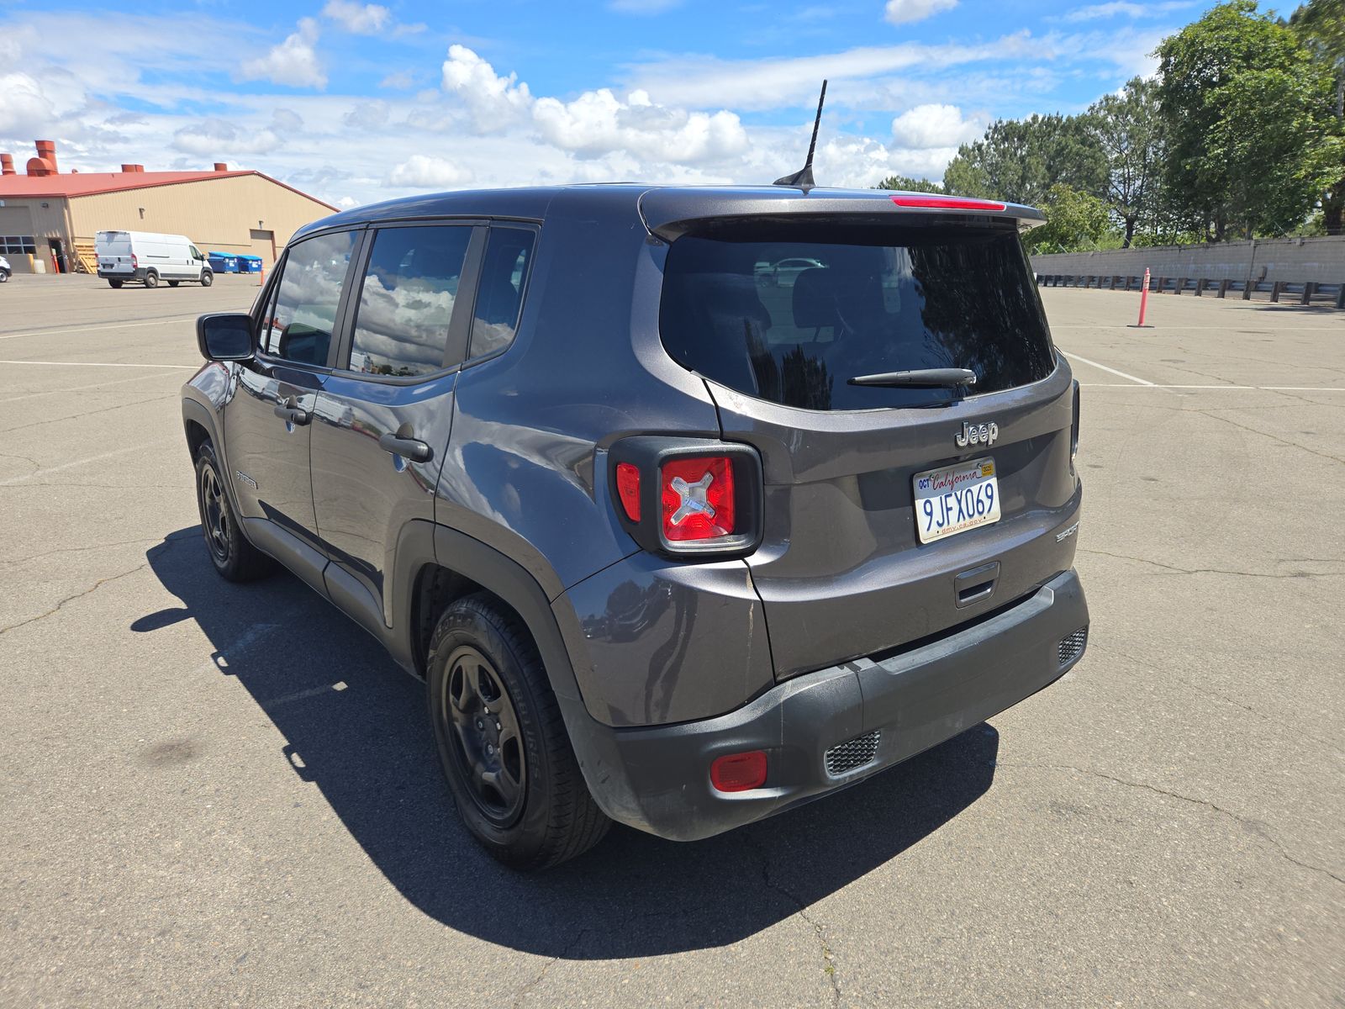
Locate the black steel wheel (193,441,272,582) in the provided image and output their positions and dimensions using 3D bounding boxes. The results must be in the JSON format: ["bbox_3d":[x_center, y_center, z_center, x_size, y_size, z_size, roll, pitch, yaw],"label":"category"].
[{"bbox_3d":[-2.007,0.018,4.125,0.225,0.680,0.680,-11,18,-38],"label":"black steel wheel"}]

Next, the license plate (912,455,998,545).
[{"bbox_3d":[0.636,-0.013,1.983,0.305,0.152,0.010,-11,5,-38],"label":"license plate"}]

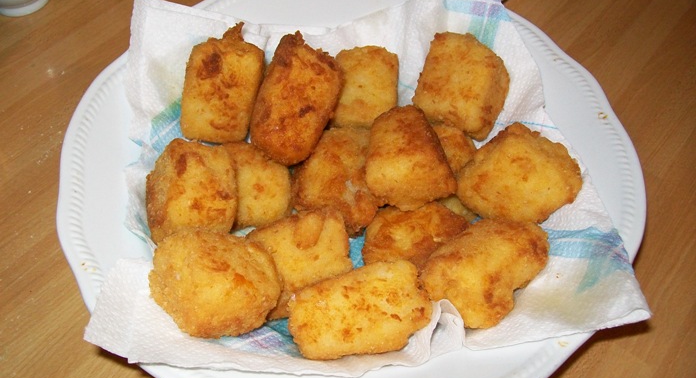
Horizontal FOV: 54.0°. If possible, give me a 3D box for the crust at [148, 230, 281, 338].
[{"bbox_3d":[-0.060,0.043,0.307,0.053,0.032,0.041,2,59,-1],"label":"crust"}]

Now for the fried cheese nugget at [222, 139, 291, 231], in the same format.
[{"bbox_3d":[-0.043,-0.003,0.333,0.032,0.023,0.044,-7,76,-2],"label":"fried cheese nugget"}]

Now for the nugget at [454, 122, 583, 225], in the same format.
[{"bbox_3d":[0.081,-0.006,0.318,0.046,0.025,0.037,-29,70,2],"label":"nugget"}]

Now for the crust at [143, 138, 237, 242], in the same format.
[{"bbox_3d":[-0.077,0.001,0.336,0.041,0.030,0.046,8,67,-20],"label":"crust"}]

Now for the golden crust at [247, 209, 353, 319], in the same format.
[{"bbox_3d":[-0.020,0.033,0.296,0.041,0.025,0.034,-15,60,-8],"label":"golden crust"}]

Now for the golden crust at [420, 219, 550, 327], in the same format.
[{"bbox_3d":[0.058,0.036,0.288,0.047,0.029,0.032,-27,70,-11],"label":"golden crust"}]

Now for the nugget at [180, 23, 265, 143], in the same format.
[{"bbox_3d":[-0.069,-0.057,0.378,0.041,0.028,0.054,3,83,4],"label":"nugget"}]

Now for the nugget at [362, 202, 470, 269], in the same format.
[{"bbox_3d":[0.031,0.022,0.305,0.043,0.026,0.033,-6,59,-6],"label":"nugget"}]

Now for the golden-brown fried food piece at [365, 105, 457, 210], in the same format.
[{"bbox_3d":[0.031,-0.015,0.336,0.042,0.032,0.047,-7,72,2],"label":"golden-brown fried food piece"}]

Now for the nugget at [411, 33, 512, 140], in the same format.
[{"bbox_3d":[0.063,-0.057,0.383,0.042,0.031,0.048,11,77,22],"label":"nugget"}]

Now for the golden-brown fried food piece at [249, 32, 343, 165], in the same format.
[{"bbox_3d":[-0.028,-0.048,0.364,0.040,0.029,0.059,13,82,13],"label":"golden-brown fried food piece"}]

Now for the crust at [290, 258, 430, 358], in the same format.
[{"bbox_3d":[0.005,0.050,0.279,0.053,0.026,0.032,-11,71,-9],"label":"crust"}]

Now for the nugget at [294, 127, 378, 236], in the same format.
[{"bbox_3d":[-0.004,-0.002,0.320,0.035,0.028,0.041,15,59,10],"label":"nugget"}]

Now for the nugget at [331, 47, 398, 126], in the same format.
[{"bbox_3d":[0.008,-0.058,0.386,0.040,0.026,0.046,-1,81,-3],"label":"nugget"}]

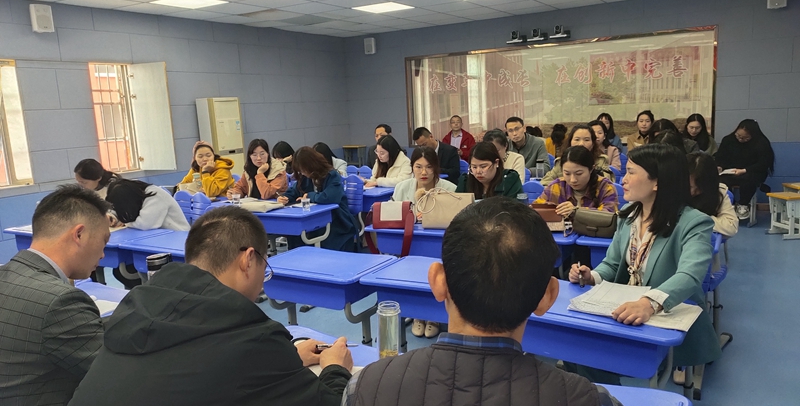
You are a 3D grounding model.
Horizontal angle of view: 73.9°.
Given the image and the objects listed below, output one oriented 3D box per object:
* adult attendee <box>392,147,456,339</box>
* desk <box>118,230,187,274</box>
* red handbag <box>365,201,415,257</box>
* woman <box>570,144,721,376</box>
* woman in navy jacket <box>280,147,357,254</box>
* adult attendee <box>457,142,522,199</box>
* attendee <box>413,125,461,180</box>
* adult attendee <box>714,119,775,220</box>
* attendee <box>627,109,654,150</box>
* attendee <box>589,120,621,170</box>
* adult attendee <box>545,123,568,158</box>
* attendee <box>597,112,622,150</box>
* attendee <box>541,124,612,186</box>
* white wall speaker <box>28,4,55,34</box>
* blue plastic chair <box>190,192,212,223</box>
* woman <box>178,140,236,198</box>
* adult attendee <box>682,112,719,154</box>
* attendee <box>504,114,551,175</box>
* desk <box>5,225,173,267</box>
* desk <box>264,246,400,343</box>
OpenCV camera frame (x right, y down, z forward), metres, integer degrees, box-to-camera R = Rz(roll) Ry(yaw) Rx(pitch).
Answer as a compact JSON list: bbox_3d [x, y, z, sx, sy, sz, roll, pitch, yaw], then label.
[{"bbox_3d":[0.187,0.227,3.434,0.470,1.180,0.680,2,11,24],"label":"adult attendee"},{"bbox_3d":[-1.366,0.614,3.415,0.600,0.760,0.430,4,13,31],"label":"desk"},{"bbox_3d":[-0.064,0.150,2.982,0.250,0.300,0.140,1,11,20],"label":"red handbag"},{"bbox_3d":[1.126,0.405,2.388,0.780,1.300,0.580,-14,15,-43],"label":"woman"},{"bbox_3d":[-0.548,0.144,4.456,0.750,1.200,0.580,-11,14,-36],"label":"woman in navy jacket"},{"bbox_3d":[0.597,0.206,3.744,0.520,1.230,0.720,3,13,30],"label":"adult attendee"},{"bbox_3d":[0.361,-0.154,5.357,0.520,1.220,0.780,6,13,39],"label":"attendee"},{"bbox_3d":[3.654,-0.333,5.690,0.700,1.120,0.580,-10,12,-33],"label":"adult attendee"},{"bbox_3d":[2.773,-0.408,6.139,0.470,1.272,0.650,4,13,32],"label":"attendee"},{"bbox_3d":[1.943,-0.191,5.146,0.480,1.210,0.700,4,13,34],"label":"attendee"},{"bbox_3d":[1.884,-0.378,6.376,0.470,1.140,0.720,4,13,34],"label":"adult attendee"},{"bbox_3d":[2.316,-0.368,5.978,0.480,1.220,0.700,4,13,34],"label":"attendee"},{"bbox_3d":[1.443,0.030,4.319,0.520,1.270,0.720,3,12,28],"label":"attendee"},{"bbox_3d":[-3.350,-1.714,4.943,0.160,0.260,0.180,4,13,31],"label":"white wall speaker"},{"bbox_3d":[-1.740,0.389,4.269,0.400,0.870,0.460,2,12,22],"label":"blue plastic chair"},{"bbox_3d":[-1.667,0.083,4.630,0.500,1.220,0.700,2,11,24],"label":"woman"},{"bbox_3d":[3.111,-0.329,5.597,0.480,1.200,0.700,5,13,37],"label":"adult attendee"},{"bbox_3d":[1.176,-0.137,5.036,0.520,1.321,0.650,2,12,22],"label":"attendee"},{"bbox_3d":[-2.148,0.567,3.752,1.250,0.760,0.420,3,13,29],"label":"desk"},{"bbox_3d":[-0.347,0.678,2.804,0.600,0.760,0.440,4,13,31],"label":"desk"}]

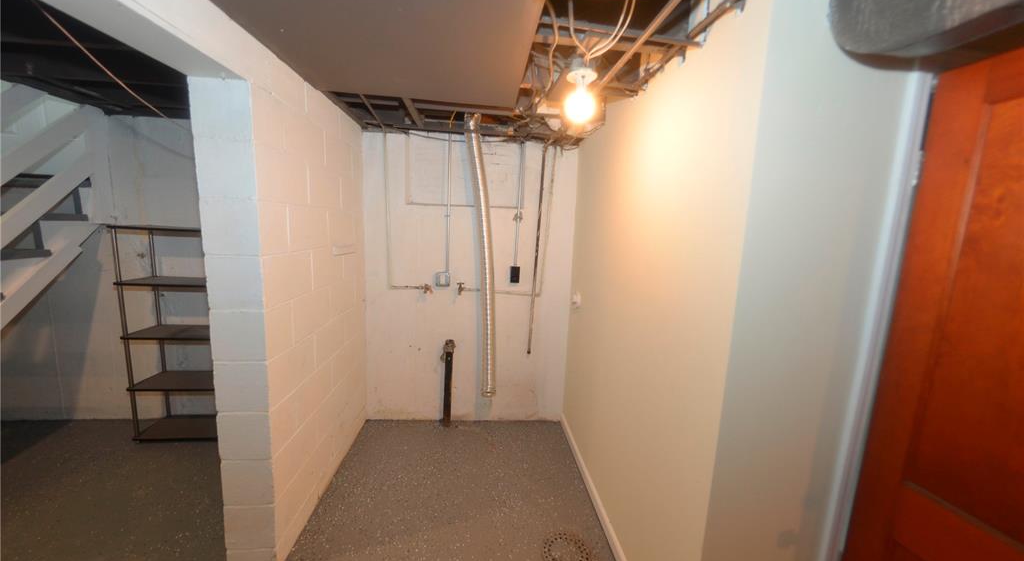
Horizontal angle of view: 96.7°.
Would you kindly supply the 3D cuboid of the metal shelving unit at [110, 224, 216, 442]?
[{"bbox_3d":[-2.040,0.334,2.896,0.620,1.360,0.310,1,9,-3],"label":"metal shelving unit"}]

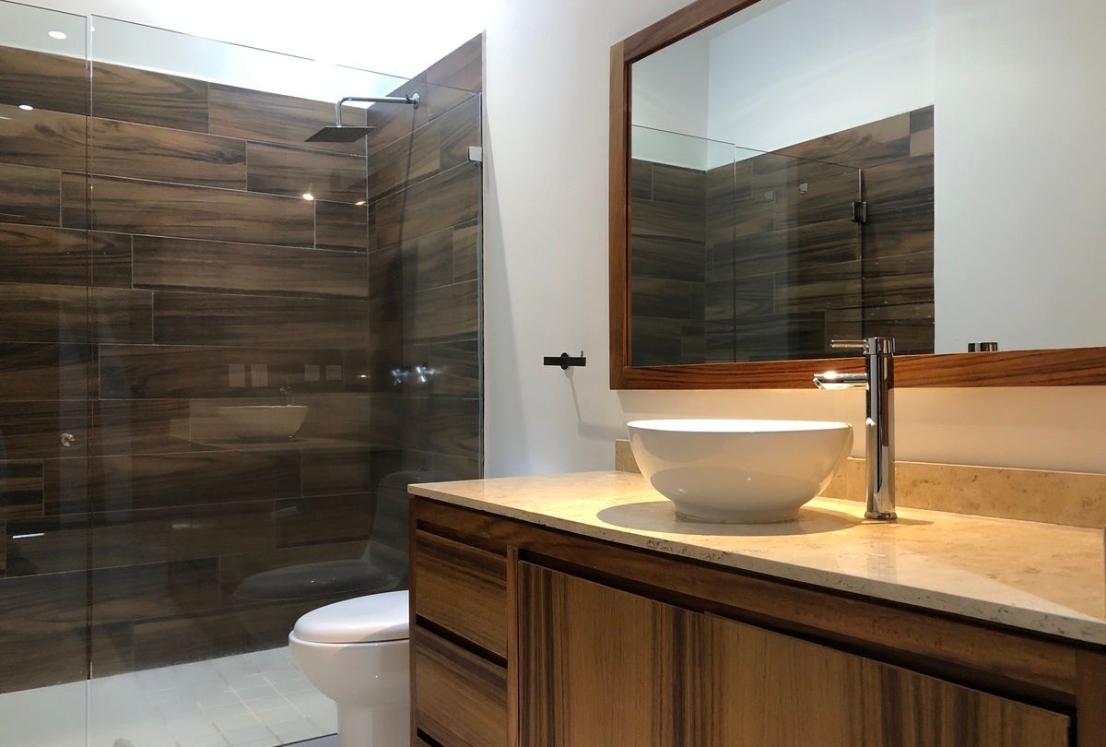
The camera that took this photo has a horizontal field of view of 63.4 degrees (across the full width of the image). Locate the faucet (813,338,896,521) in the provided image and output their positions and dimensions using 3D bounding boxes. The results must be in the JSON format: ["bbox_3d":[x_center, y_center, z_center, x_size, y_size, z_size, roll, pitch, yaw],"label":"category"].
[{"bbox_3d":[0.510,0.091,1.509,0.139,0.301,0.052,0,-1,6],"label":"faucet"}]

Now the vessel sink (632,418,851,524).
[{"bbox_3d":[0.319,0.167,1.549,0.388,0.154,0.388,0,-1,0],"label":"vessel sink"}]

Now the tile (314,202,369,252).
[{"bbox_3d":[-0.871,-0.605,3.687,0.224,0.201,0.010,0,-1,-34],"label":"tile"}]

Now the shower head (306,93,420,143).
[{"bbox_3d":[-0.676,-0.943,3.245,0.402,0.224,0.206,0,-1,-34],"label":"shower head"}]

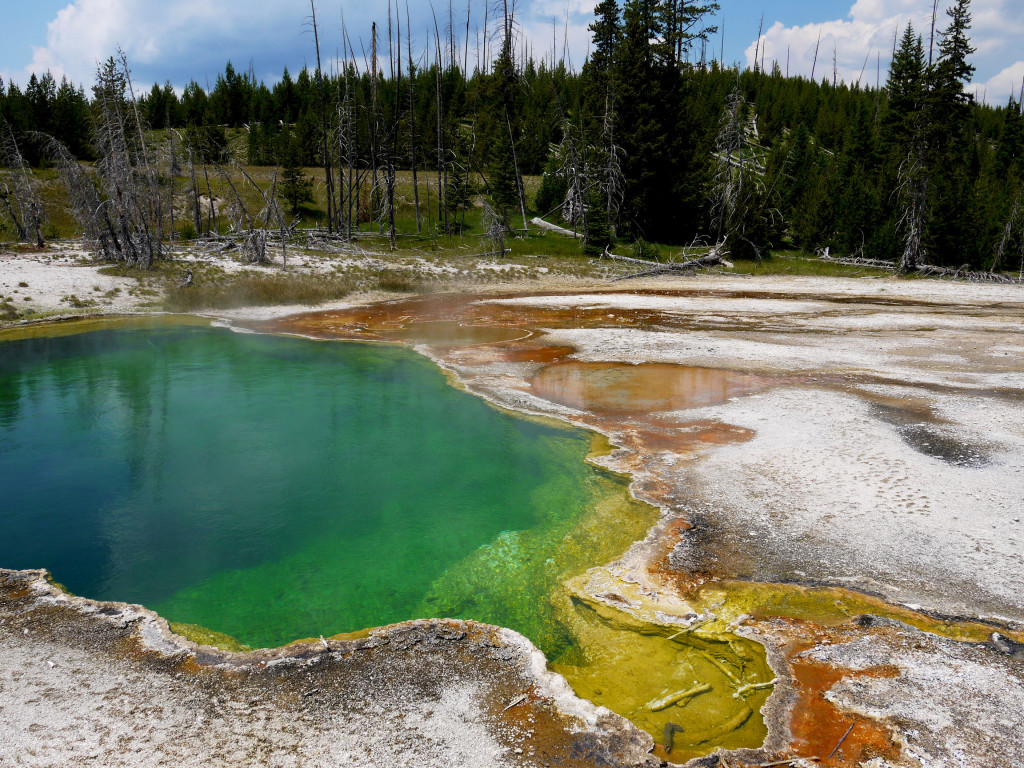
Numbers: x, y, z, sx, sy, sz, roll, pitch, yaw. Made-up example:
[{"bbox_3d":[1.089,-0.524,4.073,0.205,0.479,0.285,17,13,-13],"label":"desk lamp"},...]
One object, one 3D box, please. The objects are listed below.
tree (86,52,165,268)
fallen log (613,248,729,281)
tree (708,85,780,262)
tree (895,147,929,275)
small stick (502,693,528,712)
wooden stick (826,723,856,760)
[{"bbox_3d":[-19.001,-10.967,43.743,3.484,9.866,3.200,0,10,0],"label":"tree"},{"bbox_3d":[7.264,-5.477,40.677,7.850,1.150,1.200,-8,13,-39],"label":"fallen log"},{"bbox_3d":[11.997,-10.862,45.795,3.455,8.767,3.000,0,10,0],"label":"tree"},{"bbox_3d":[18.606,-8.014,41.231,1.383,5.615,1.300,0,10,0],"label":"tree"},{"bbox_3d":[0.014,1.445,4.025,0.020,0.015,0.159,8,13,38],"label":"small stick"},{"bbox_3d":[1.395,1.497,3.746,0.014,0.013,0.332,8,13,37],"label":"wooden stick"}]

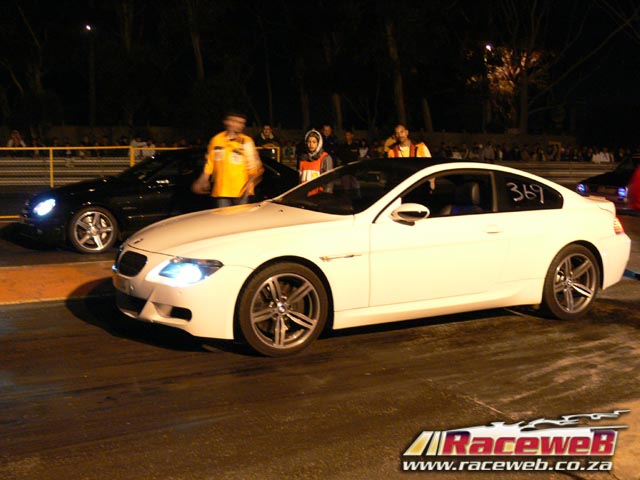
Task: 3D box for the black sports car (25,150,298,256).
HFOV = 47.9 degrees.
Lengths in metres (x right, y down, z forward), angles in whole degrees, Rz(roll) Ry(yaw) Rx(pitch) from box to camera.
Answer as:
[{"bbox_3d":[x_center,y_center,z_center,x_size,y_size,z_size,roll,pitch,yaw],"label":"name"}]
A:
[{"bbox_3d":[-2.000,-0.655,10.850,4.620,1.390,1.780,-2,7,-28],"label":"black sports car"}]

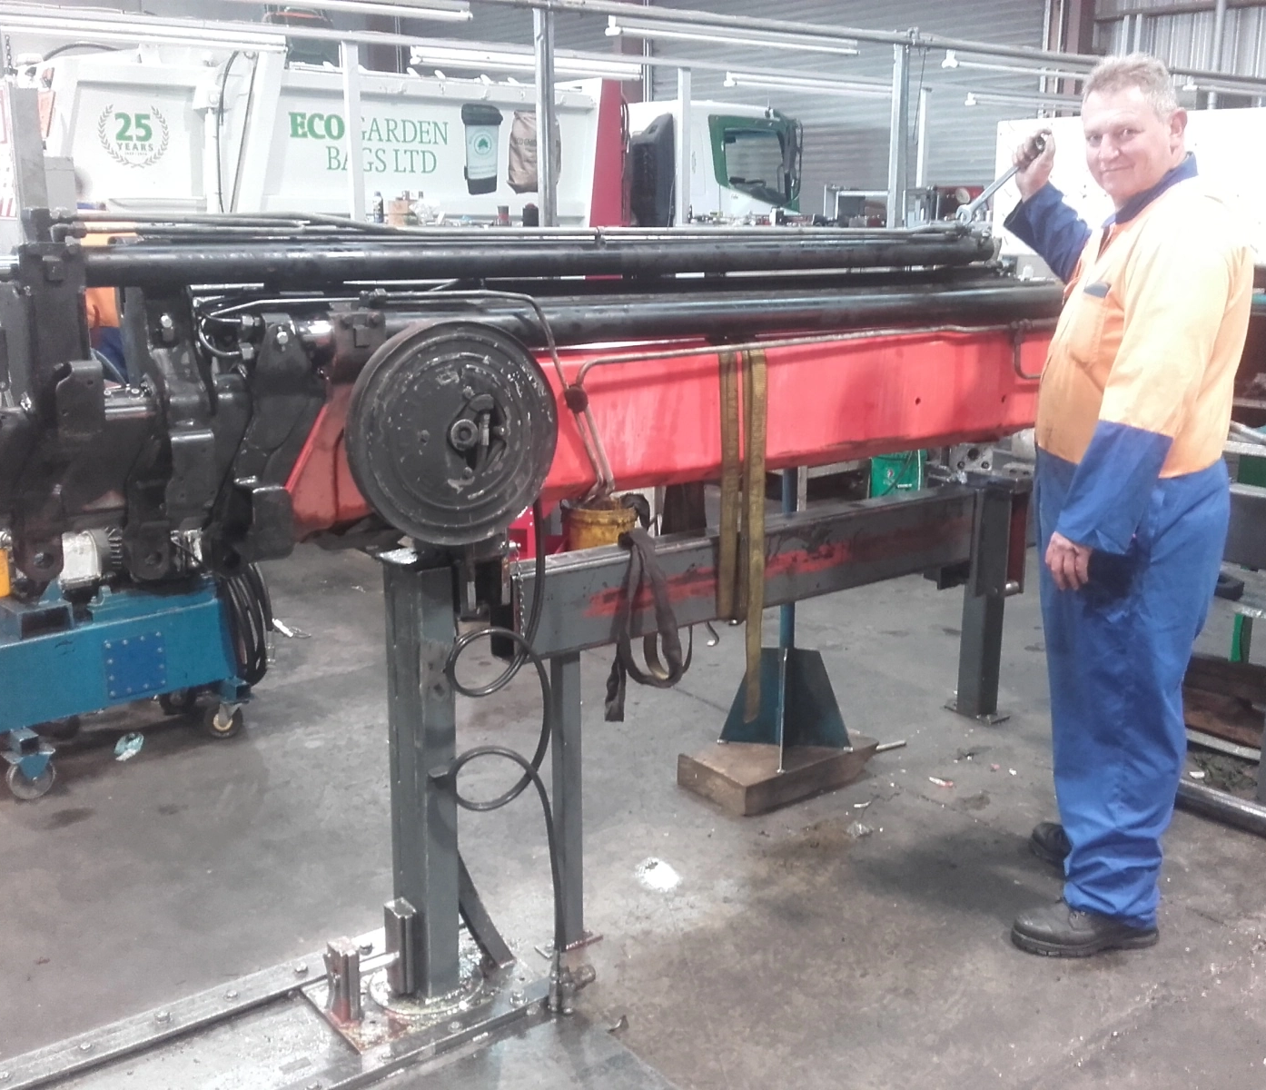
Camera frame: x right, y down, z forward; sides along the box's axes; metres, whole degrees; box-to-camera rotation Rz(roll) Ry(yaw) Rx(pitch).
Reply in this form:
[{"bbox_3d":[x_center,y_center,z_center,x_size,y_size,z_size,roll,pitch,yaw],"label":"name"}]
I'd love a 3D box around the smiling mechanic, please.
[{"bbox_3d":[1.010,-0.081,2.759,0.500,1.790,0.600,0,13,0],"label":"smiling mechanic"}]

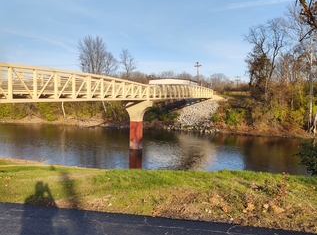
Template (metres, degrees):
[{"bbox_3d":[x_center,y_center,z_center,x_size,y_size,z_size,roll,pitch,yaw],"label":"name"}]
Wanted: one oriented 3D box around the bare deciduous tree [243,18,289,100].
[{"bbox_3d":[24.230,-13.130,74.000,10.000,19.000,9.000,2,4,17],"label":"bare deciduous tree"}]

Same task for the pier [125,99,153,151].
[{"bbox_3d":[-2.550,1.010,42.500,3.500,6.400,1.350,2,4,22],"label":"pier"}]

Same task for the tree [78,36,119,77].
[{"bbox_3d":[-20.920,-18.660,115.000,13.500,20.500,12.500,0,4,-10],"label":"tree"}]

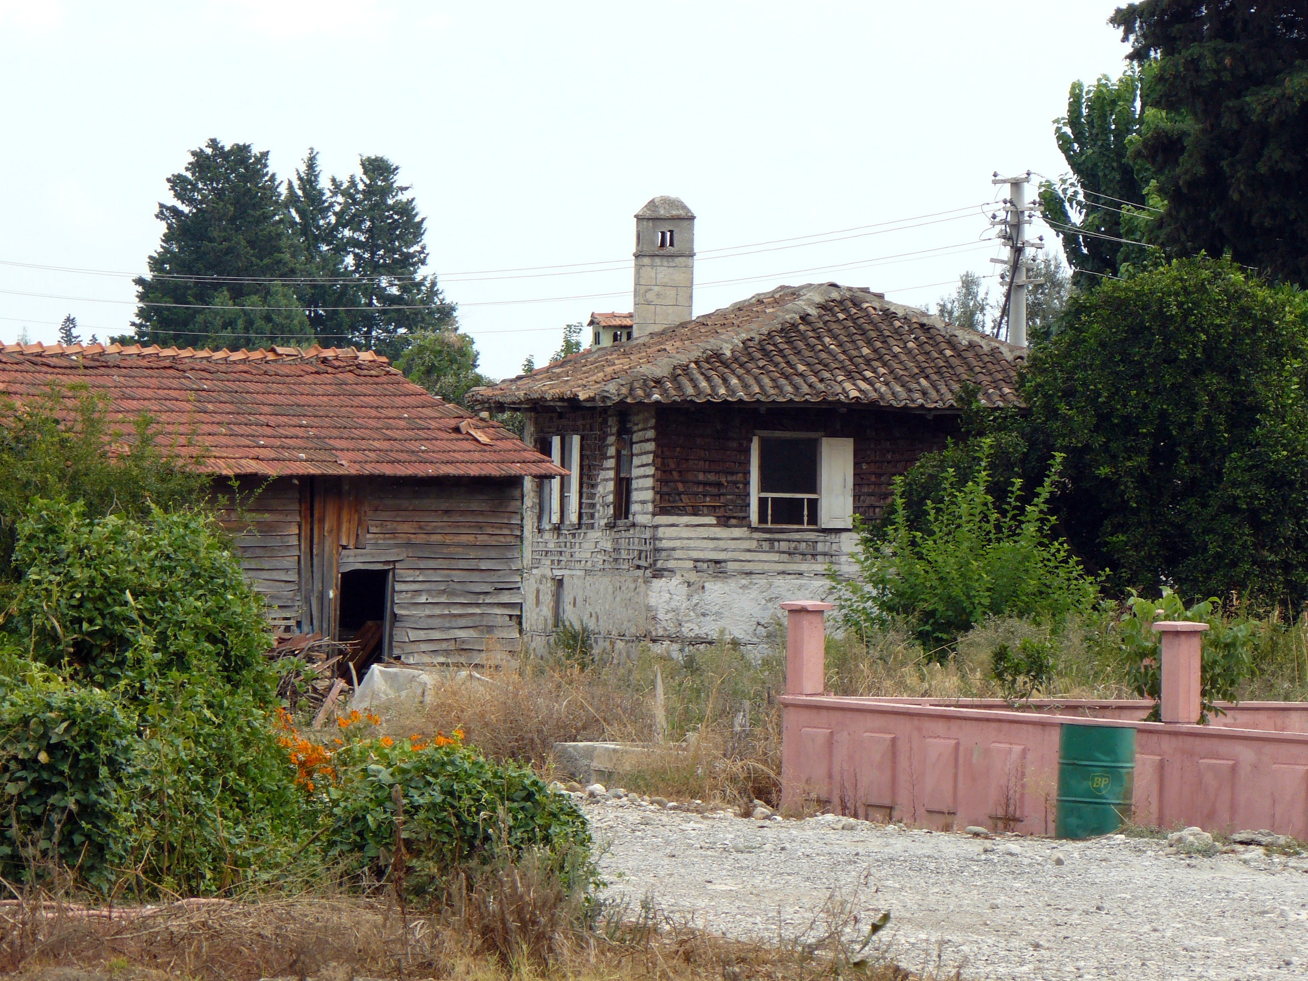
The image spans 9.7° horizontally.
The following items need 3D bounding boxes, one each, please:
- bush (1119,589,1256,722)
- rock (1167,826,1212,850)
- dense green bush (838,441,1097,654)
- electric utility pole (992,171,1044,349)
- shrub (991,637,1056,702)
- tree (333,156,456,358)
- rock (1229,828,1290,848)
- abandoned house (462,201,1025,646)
[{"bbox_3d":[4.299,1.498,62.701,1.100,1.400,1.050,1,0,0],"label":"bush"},{"bbox_3d":[4.071,2.637,58.800,0.350,0.185,0.280,1,0,0],"label":"rock"},{"bbox_3d":[3.638,0.866,91.002,3.100,2.850,2.900,1,0,0],"label":"dense green bush"},{"bbox_3d":[5.838,-1.320,126.005,0.880,7.750,0.650,1,0,-6],"label":"electric utility pole"},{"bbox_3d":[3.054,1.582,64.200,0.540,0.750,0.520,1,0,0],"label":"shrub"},{"bbox_3d":[-6.800,-3.192,200.007,3.200,10.900,3.200,1,0,0],"label":"tree"},{"bbox_3d":[4.571,2.631,58.500,0.440,0.160,0.290,1,0,0],"label":"rock"},{"bbox_3d":[2.317,-0.891,110.978,7.990,6.580,10.200,1,0,-12],"label":"abandoned house"}]

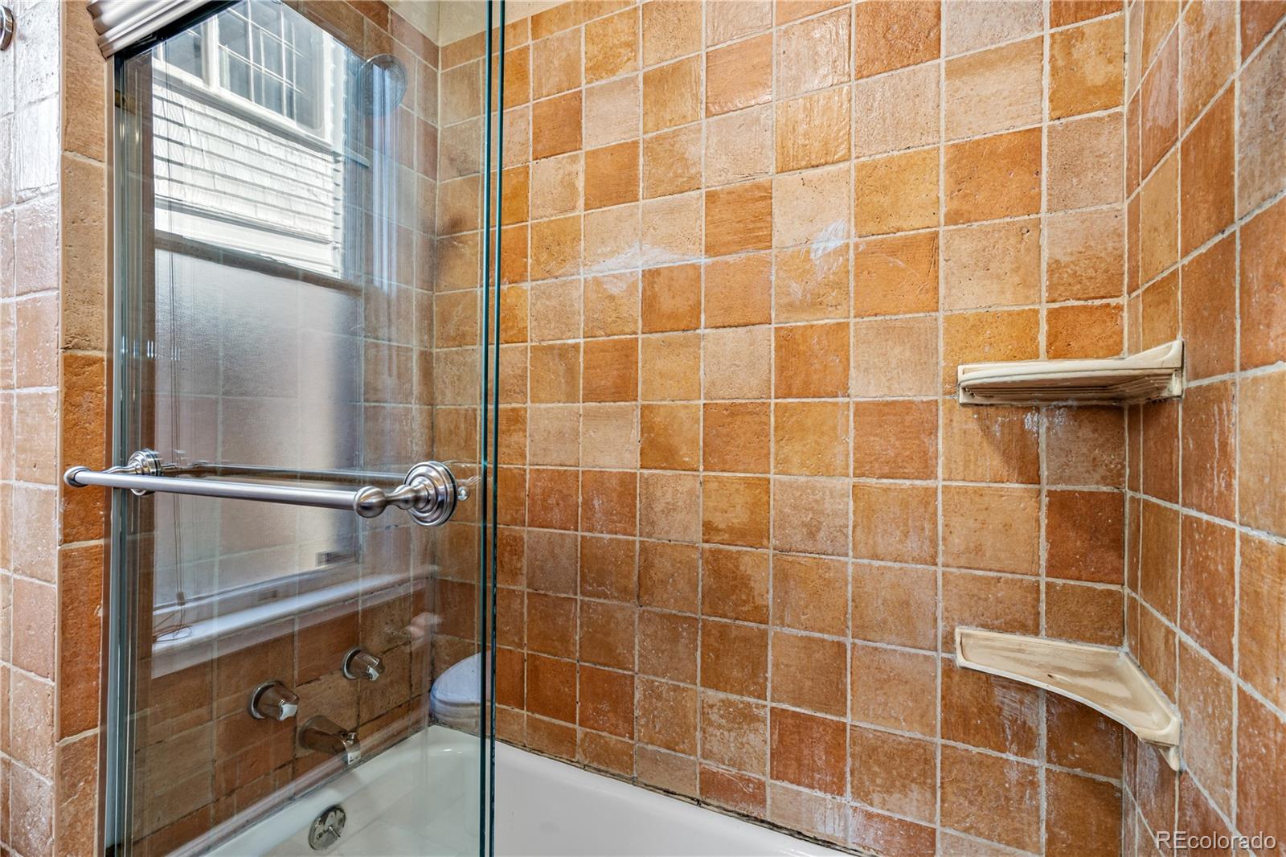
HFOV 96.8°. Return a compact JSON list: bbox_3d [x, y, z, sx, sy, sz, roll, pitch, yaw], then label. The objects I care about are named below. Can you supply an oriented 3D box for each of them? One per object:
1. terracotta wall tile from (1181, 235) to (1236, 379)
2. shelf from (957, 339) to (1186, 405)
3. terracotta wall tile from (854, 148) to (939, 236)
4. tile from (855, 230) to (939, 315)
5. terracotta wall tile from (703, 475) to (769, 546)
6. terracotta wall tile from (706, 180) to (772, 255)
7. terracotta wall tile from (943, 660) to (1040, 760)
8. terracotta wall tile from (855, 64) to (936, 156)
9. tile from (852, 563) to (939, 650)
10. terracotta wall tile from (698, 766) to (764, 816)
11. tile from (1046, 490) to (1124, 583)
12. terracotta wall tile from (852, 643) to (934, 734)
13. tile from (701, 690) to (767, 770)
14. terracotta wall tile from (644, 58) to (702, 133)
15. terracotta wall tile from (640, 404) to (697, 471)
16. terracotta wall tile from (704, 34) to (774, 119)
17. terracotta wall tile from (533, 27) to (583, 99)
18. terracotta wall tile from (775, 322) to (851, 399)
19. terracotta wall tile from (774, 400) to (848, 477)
[{"bbox_3d":[0.647,-0.132,0.650,0.010,0.146,0.142,0,0,26],"label":"terracotta wall tile"},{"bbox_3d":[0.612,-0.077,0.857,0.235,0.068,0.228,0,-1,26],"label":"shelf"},{"bbox_3d":[0.477,-0.442,1.081,0.146,0.143,0.012,0,-1,26],"label":"terracotta wall tile"},{"bbox_3d":[0.474,-0.285,1.071,0.146,0.145,0.010,0,0,26],"label":"tile"},{"bbox_3d":[0.195,0.173,1.195,0.144,0.147,0.011,0,0,26],"label":"terracotta wall tile"},{"bbox_3d":[0.203,-0.444,1.216,0.145,0.144,0.012,0,-1,26],"label":"terracotta wall tile"},{"bbox_3d":[0.600,0.478,0.990,0.146,0.140,0.012,0,-1,26],"label":"terracotta wall tile"},{"bbox_3d":[0.476,-0.591,1.073,0.146,0.144,0.010,0,0,26],"label":"terracotta wall tile"},{"bbox_3d":[0.467,0.330,1.063,0.144,0.145,0.012,0,0,26],"label":"tile"},{"bbox_3d":[0.187,0.748,1.191,0.142,0.070,0.012,0,-1,26],"label":"terracotta wall tile"},{"bbox_3d":[0.725,0.177,0.942,0.101,0.147,0.010,0,0,26],"label":"tile"},{"bbox_3d":[0.468,0.486,1.074,0.147,0.144,0.012,0,-1,26],"label":"terracotta wall tile"},{"bbox_3d":[0.192,0.637,1.201,0.146,0.147,0.010,0,0,26],"label":"tile"},{"bbox_3d":[0.065,-0.747,1.288,0.143,0.141,0.012,0,-1,26],"label":"terracotta wall tile"},{"bbox_3d":[0.061,0.019,1.263,0.144,0.146,0.011,0,0,26],"label":"terracotta wall tile"},{"bbox_3d":[0.202,-0.739,1.202,0.143,0.141,0.012,0,-1,26],"label":"terracotta wall tile"},{"bbox_3d":[-0.210,-0.905,1.425,0.146,0.143,0.012,0,-1,26],"label":"terracotta wall tile"},{"bbox_3d":[0.337,-0.134,1.146,0.145,0.145,0.012,0,-1,26],"label":"terracotta wall tile"},{"bbox_3d":[0.332,0.020,1.129,0.145,0.146,0.011,0,0,26],"label":"terracotta wall tile"}]

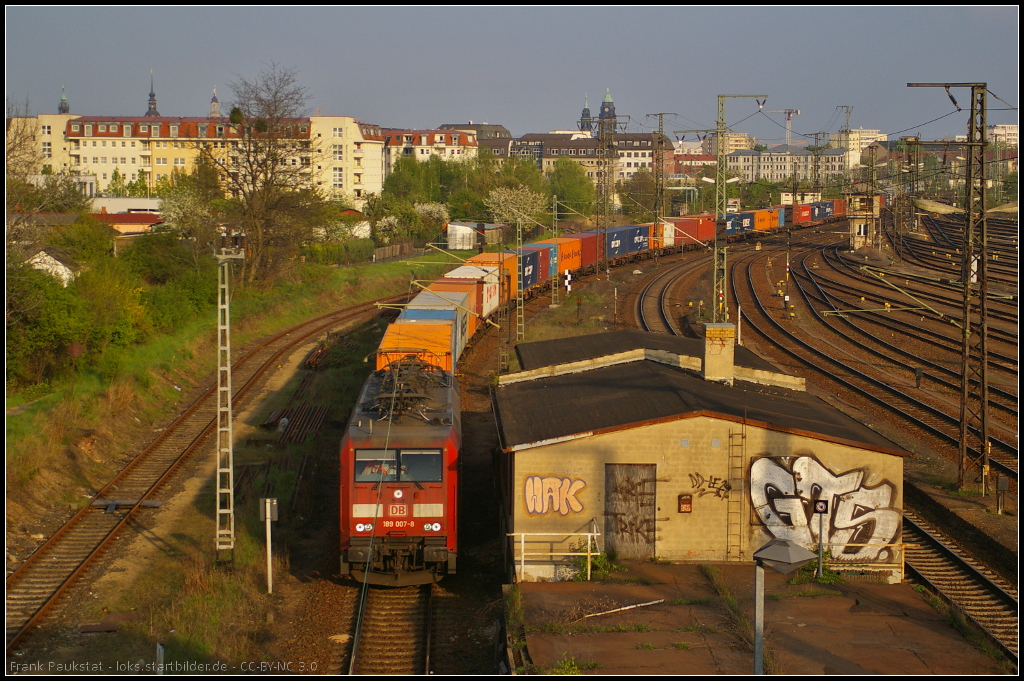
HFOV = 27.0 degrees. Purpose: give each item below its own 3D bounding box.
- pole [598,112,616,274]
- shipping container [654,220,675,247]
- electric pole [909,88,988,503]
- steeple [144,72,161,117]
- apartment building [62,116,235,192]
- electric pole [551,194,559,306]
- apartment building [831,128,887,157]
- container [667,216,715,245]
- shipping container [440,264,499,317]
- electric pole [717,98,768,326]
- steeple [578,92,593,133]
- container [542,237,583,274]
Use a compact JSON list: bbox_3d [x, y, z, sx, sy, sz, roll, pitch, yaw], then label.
[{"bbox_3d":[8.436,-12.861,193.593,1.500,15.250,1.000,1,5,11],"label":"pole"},{"bbox_3d":[16.720,-12.000,242.000,2.440,2.590,6.060,1,5,15],"label":"shipping container"},{"bbox_3d":[13.744,-1.643,67.085,2.650,12.840,0.850,0,5,0],"label":"electric pole"},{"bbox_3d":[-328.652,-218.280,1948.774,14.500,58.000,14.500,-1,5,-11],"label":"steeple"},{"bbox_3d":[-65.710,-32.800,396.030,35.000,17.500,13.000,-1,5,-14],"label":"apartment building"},{"bbox_3d":[3.180,-6.720,158.840,0.450,8.200,0.400,0,5,1],"label":"electric pole"},{"bbox_3d":[201.453,-106.866,1240.762,30.000,31.200,16.500,-3,6,-35],"label":"apartment building"},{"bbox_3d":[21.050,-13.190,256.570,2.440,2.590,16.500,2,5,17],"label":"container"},{"bbox_3d":[-2.450,-3.060,132.940,2.440,2.590,12.190,1,5,4],"label":"shipping container"},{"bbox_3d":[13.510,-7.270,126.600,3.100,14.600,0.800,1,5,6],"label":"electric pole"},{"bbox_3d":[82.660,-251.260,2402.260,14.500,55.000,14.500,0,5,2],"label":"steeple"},{"bbox_3d":[4.073,-7.551,189.566,2.440,2.600,12.500,1,5,9],"label":"container"}]

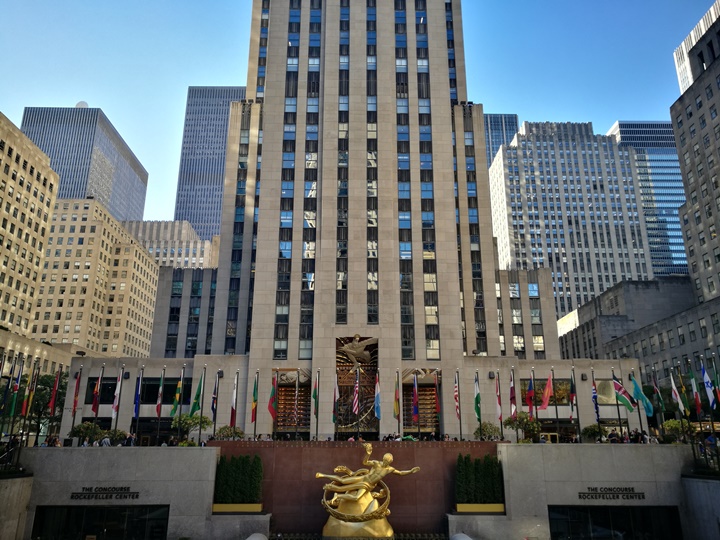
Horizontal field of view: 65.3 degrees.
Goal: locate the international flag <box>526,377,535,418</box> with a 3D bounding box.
[{"bbox_3d":[11.144,8.319,36.708,0.523,2.687,0.450,0,-17,0],"label":"international flag"}]

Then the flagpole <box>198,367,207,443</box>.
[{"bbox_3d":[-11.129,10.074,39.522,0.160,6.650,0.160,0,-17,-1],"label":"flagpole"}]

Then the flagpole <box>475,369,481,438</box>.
[{"bbox_3d":[8.297,9.952,38.812,0.140,6.109,0.140,0,-17,0],"label":"flagpole"}]

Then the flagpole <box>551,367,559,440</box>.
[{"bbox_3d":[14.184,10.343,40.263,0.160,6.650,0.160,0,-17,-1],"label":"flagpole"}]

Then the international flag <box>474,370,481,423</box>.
[{"bbox_3d":[8.534,9.292,40.531,0.420,3.351,0.380,0,-17,-1],"label":"international flag"}]

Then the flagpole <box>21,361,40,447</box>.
[{"bbox_3d":[-19.667,8.456,33.249,0.130,6.120,0.130,0,-17,-1],"label":"flagpole"}]

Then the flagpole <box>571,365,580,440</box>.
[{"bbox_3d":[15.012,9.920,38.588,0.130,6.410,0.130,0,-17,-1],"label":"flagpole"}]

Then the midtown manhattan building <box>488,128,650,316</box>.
[{"bbox_3d":[81.096,3.626,218.951,52.101,125.587,27.000,0,-17,-1],"label":"midtown manhattan building"}]

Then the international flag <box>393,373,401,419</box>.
[{"bbox_3d":[2.793,9.538,42.109,0.480,3.520,0.400,0,-17,-1],"label":"international flag"}]

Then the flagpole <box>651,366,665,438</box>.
[{"bbox_3d":[19.175,9.261,35.811,0.130,5.980,0.130,0,-17,-1],"label":"flagpole"}]

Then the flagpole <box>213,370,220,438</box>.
[{"bbox_3d":[-9.899,9.949,38.795,0.140,5.996,0.140,0,-17,0],"label":"flagpole"}]

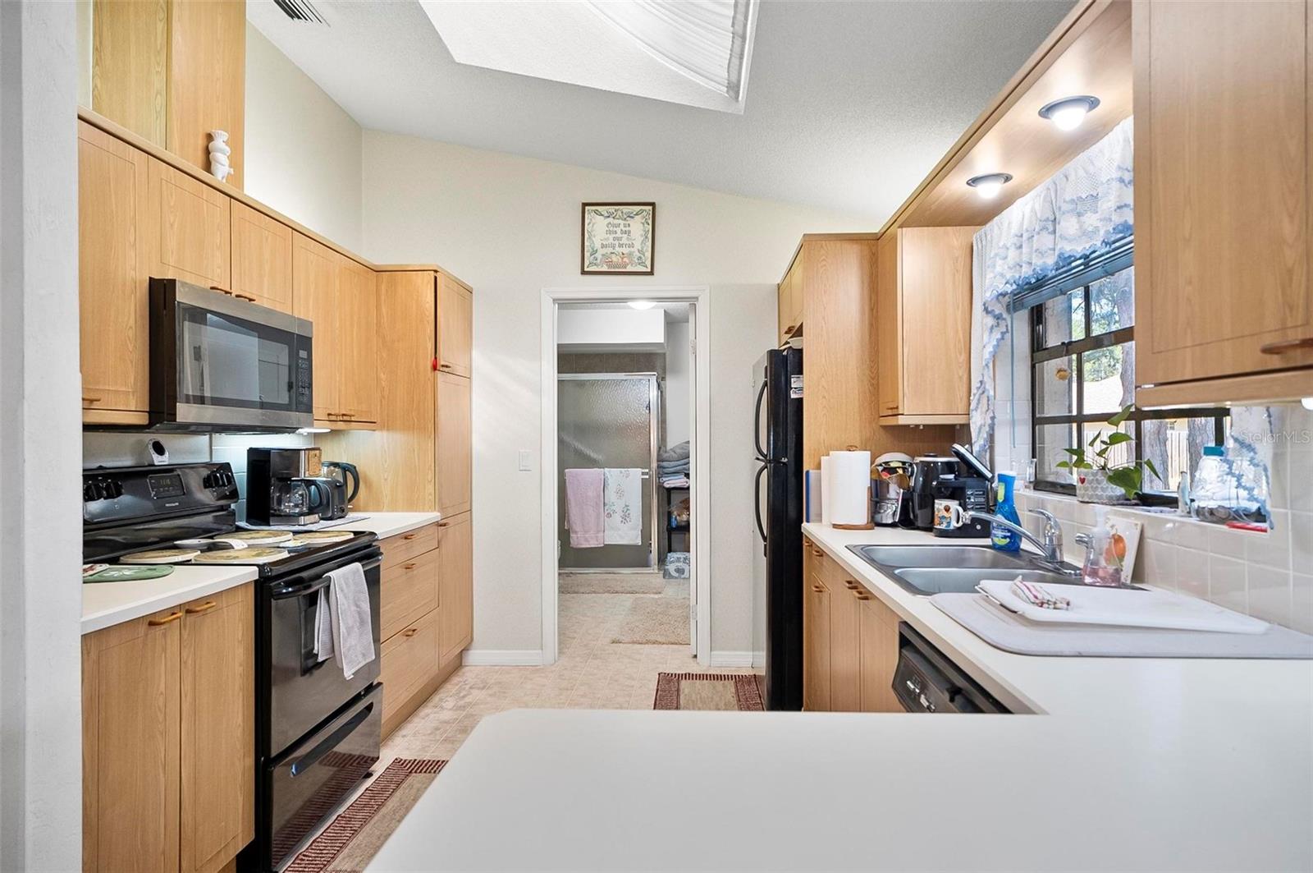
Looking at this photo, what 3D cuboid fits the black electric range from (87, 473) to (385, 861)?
[{"bbox_3d":[-1.429,0.714,2.379,0.707,1.223,0.698,0,0,3],"label":"black electric range"}]

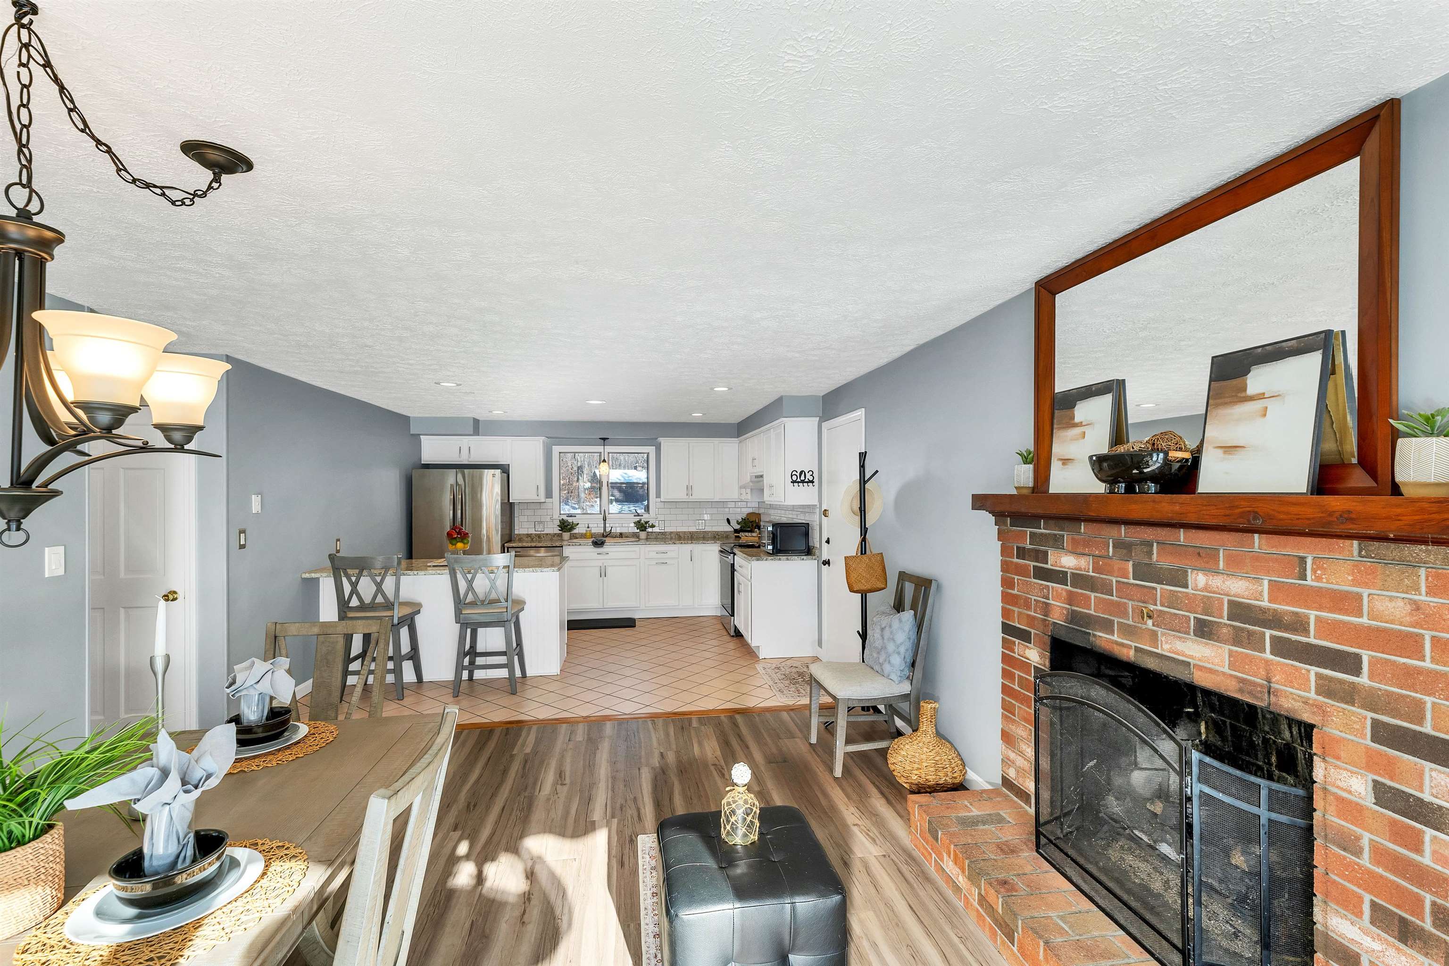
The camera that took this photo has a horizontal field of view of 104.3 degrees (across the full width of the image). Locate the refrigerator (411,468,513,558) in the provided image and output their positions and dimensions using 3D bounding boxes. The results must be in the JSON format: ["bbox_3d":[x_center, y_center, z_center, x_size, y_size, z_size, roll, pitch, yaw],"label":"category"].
[{"bbox_3d":[-2.966,0.747,6.500,0.910,1.770,0.840,0,-1,-9],"label":"refrigerator"}]

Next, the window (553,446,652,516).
[{"bbox_3d":[-1.560,-0.006,7.305,1.245,0.920,0.110,0,-1,-9],"label":"window"}]

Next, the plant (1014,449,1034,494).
[{"bbox_3d":[1.264,-0.047,2.358,0.110,0.190,0.110,0,-1,-9],"label":"plant"}]

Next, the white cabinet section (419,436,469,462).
[{"bbox_3d":[-3.331,-0.388,6.816,0.510,0.318,0.340,0,-1,-9],"label":"white cabinet section"}]

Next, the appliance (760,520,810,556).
[{"bbox_3d":[0.563,0.525,5.447,0.400,0.290,0.480,0,-1,-9],"label":"appliance"}]

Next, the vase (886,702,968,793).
[{"bbox_3d":[1.016,1.345,2.836,0.380,0.480,0.380,0,-1,-9],"label":"vase"}]

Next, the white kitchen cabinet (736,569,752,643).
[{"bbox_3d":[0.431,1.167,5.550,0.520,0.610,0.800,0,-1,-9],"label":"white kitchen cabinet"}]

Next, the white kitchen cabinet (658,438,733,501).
[{"bbox_3d":[-0.373,-0.162,7.288,0.940,0.780,0.340,0,-1,-9],"label":"white kitchen cabinet"}]

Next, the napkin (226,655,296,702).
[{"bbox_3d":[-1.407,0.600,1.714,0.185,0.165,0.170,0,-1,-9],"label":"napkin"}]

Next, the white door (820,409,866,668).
[{"bbox_3d":[0.946,0.524,4.562,0.060,2.110,0.940,0,-1,-9],"label":"white door"}]

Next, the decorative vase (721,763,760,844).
[{"bbox_3d":[0.052,1.014,1.818,0.120,0.238,0.120,0,-1,-9],"label":"decorative vase"}]

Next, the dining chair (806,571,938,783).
[{"bbox_3d":[0.834,1.075,3.276,0.630,1.030,0.490,0,-1,-9],"label":"dining chair"}]

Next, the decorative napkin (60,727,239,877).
[{"bbox_3d":[-1.084,0.612,1.082,0.250,0.280,0.200,1,-1,-44],"label":"decorative napkin"}]

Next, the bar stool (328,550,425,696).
[{"bbox_3d":[-2.583,1.051,4.232,0.495,1.075,0.550,0,-1,-9],"label":"bar stool"}]

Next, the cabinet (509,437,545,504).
[{"bbox_3d":[-2.422,-0.162,6.985,0.420,0.765,0.300,0,-1,-9],"label":"cabinet"}]

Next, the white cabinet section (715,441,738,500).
[{"bbox_3d":[0.006,-0.154,7.409,0.330,0.765,0.330,0,-1,-9],"label":"white cabinet section"}]

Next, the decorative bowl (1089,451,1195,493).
[{"bbox_3d":[1.301,-0.023,1.756,0.255,0.125,0.265,0,-1,0],"label":"decorative bowl"}]

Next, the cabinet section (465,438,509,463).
[{"bbox_3d":[-2.855,-0.389,6.894,0.495,0.318,0.340,0,-1,-9],"label":"cabinet section"}]

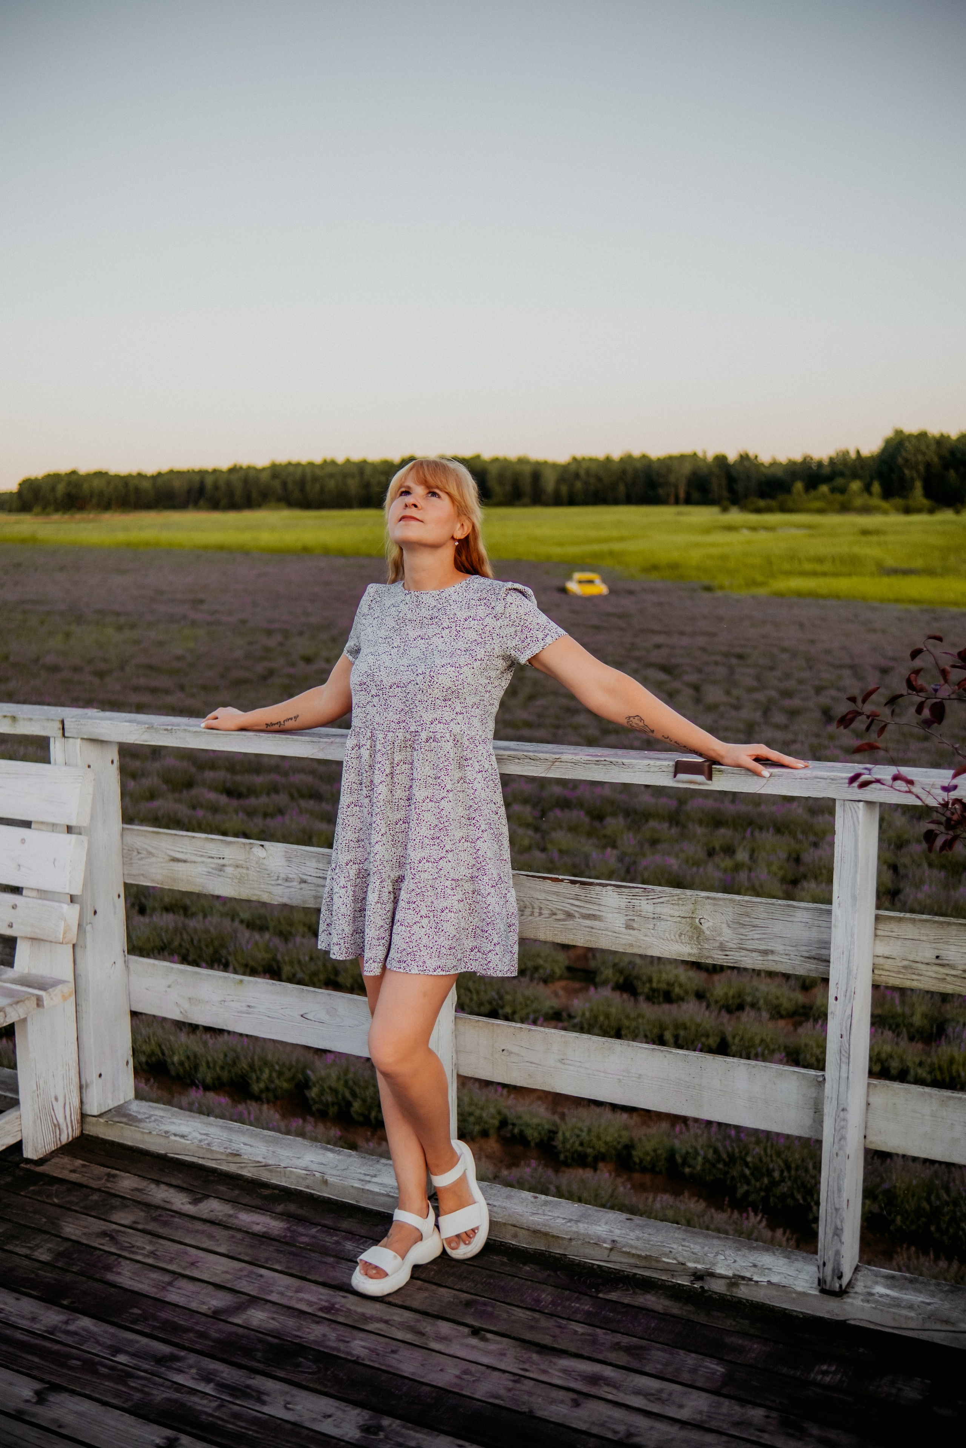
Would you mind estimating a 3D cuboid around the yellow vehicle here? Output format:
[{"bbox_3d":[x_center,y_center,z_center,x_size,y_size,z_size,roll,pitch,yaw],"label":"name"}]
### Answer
[{"bbox_3d":[4.992,-6.521,67.500,1.600,1.500,4.000,-2,9,-10],"label":"yellow vehicle"}]

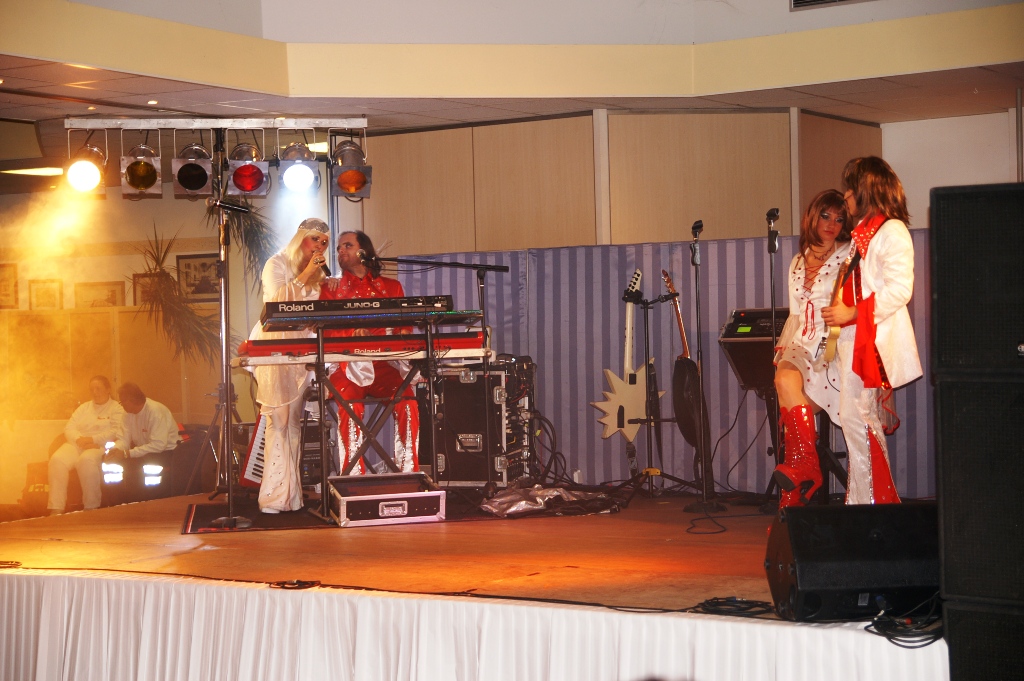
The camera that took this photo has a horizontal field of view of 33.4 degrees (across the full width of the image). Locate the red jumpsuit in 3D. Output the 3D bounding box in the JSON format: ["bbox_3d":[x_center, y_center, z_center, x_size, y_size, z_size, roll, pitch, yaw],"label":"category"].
[{"bbox_3d":[-0.825,0.251,9.870,0.570,1.340,0.620,-1,0,-9],"label":"red jumpsuit"}]

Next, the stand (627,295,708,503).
[{"bbox_3d":[0.783,0.289,9.268,0.490,1.150,0.460,-1,3,20],"label":"stand"}]

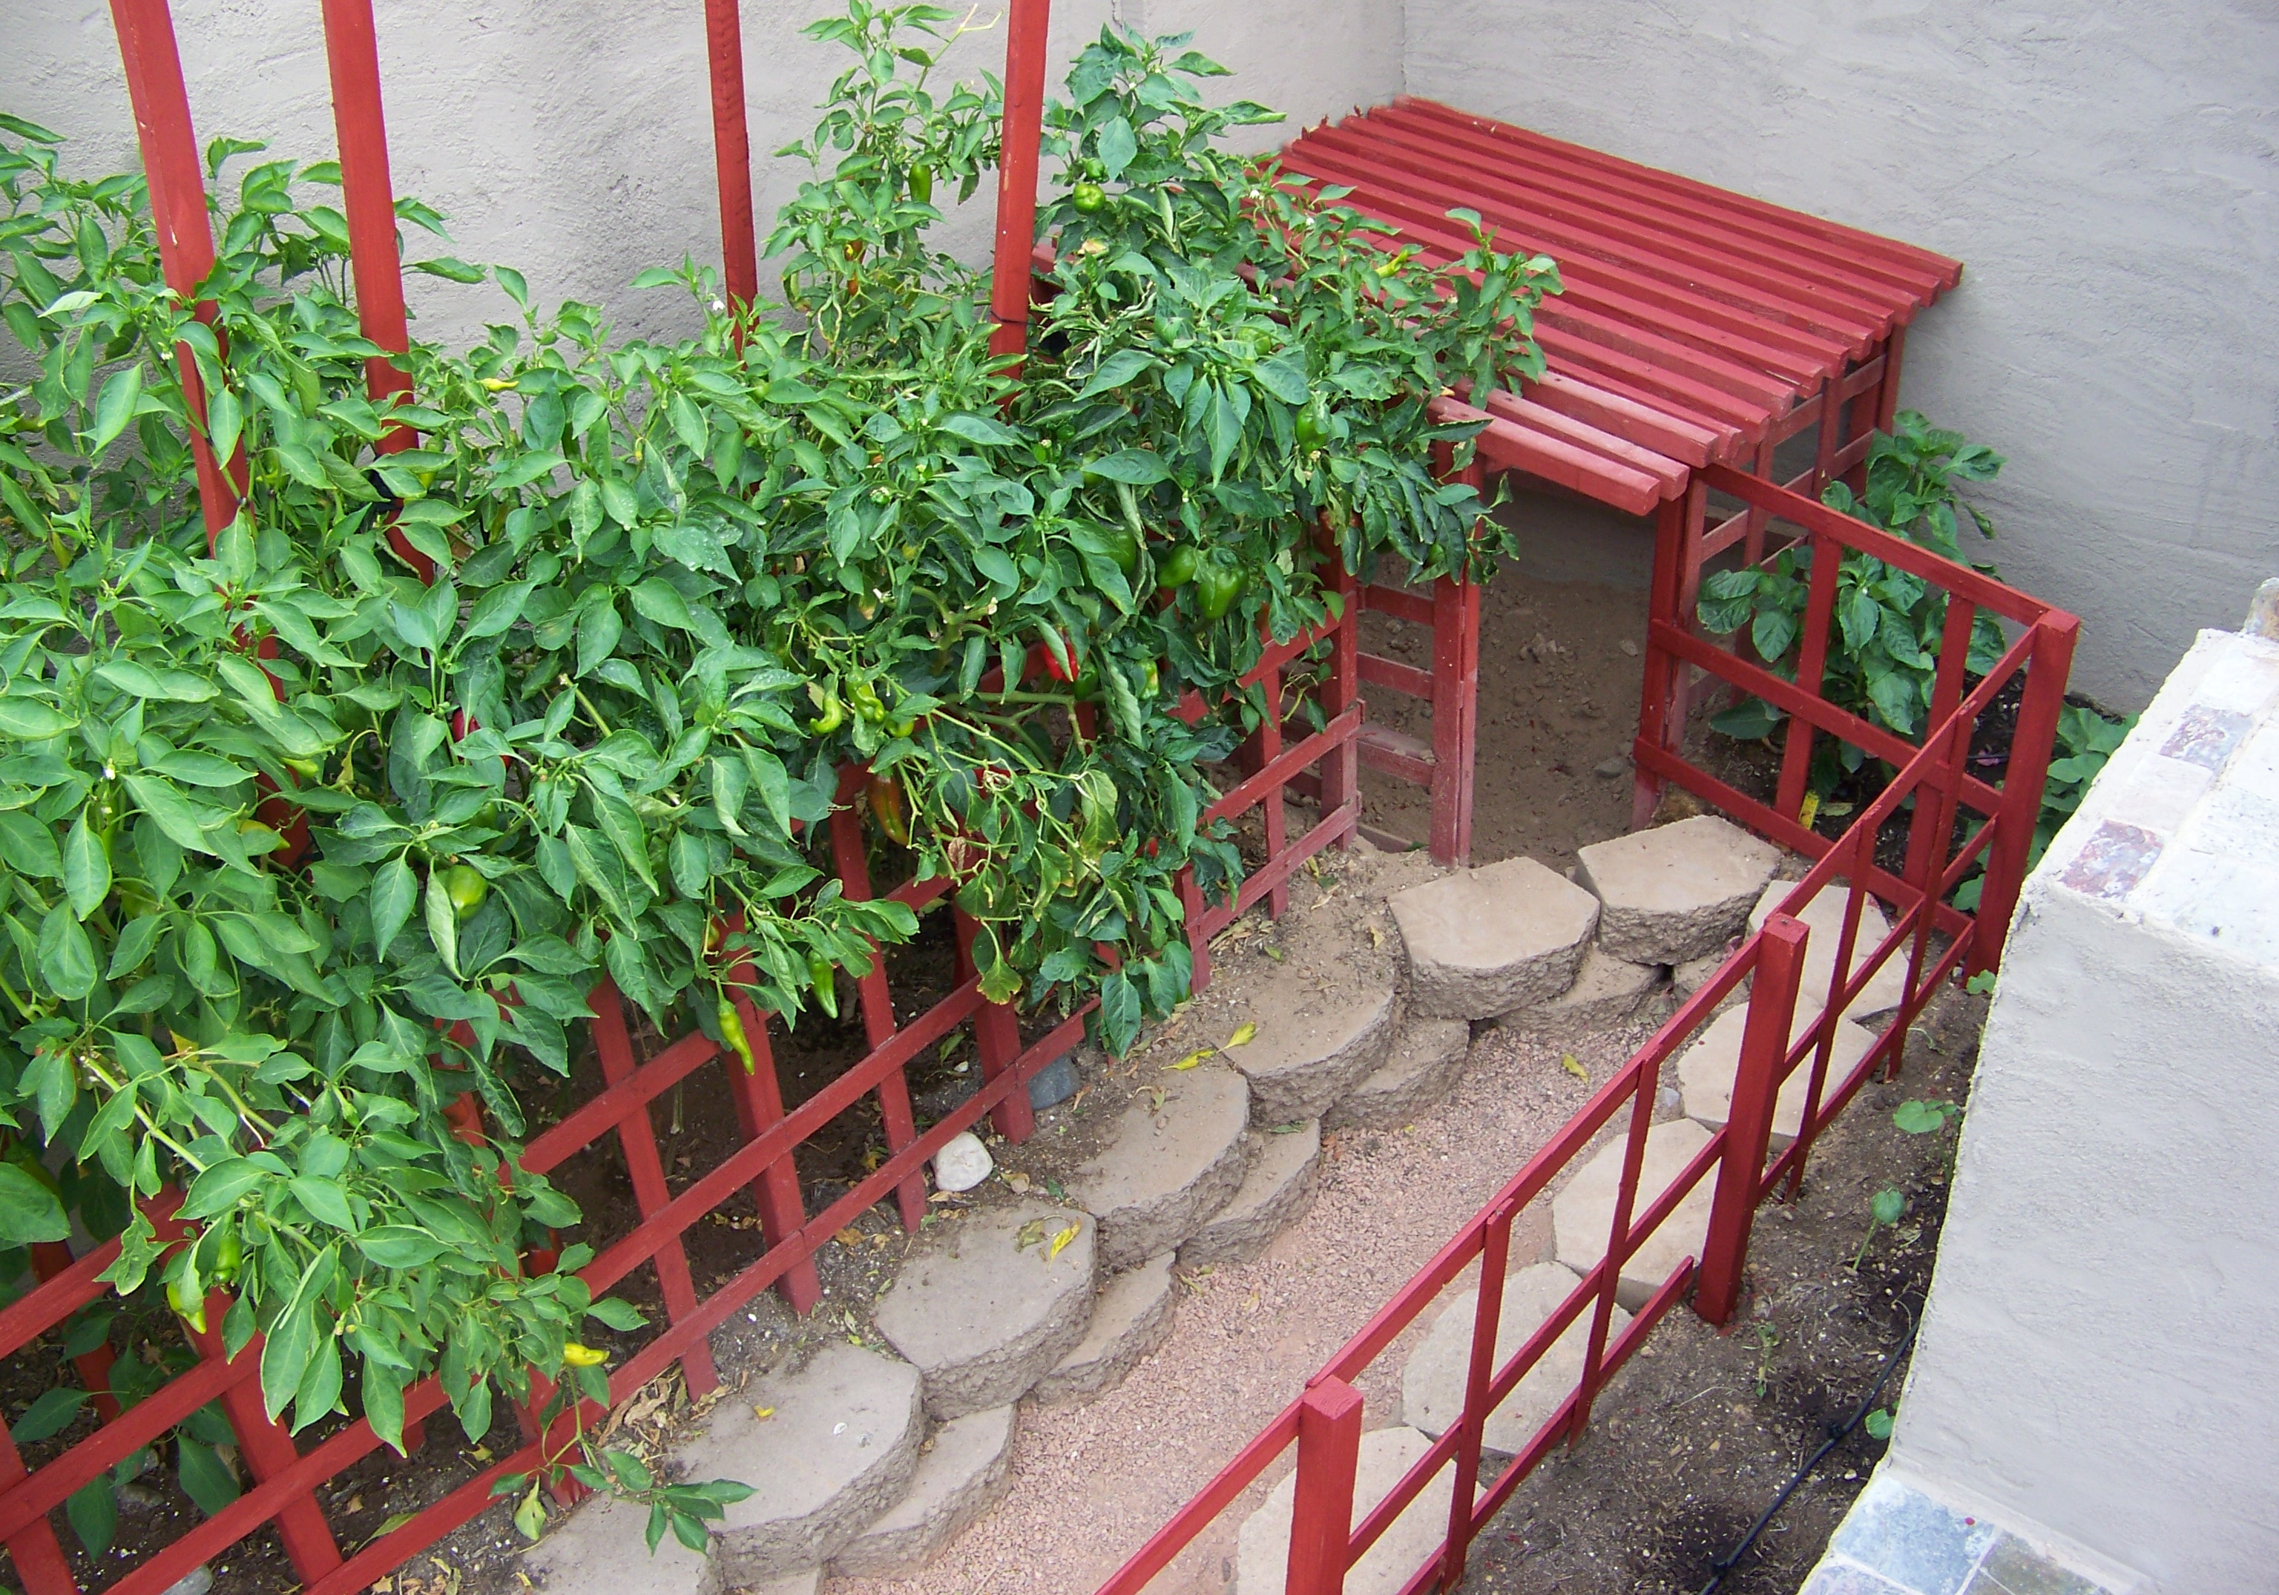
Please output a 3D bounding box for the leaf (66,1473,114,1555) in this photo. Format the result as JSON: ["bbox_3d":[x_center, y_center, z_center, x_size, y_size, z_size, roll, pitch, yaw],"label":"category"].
[{"bbox_3d":[-1.070,0.728,2.420,0.048,0.095,0.022,-31,13,-28],"label":"leaf"}]

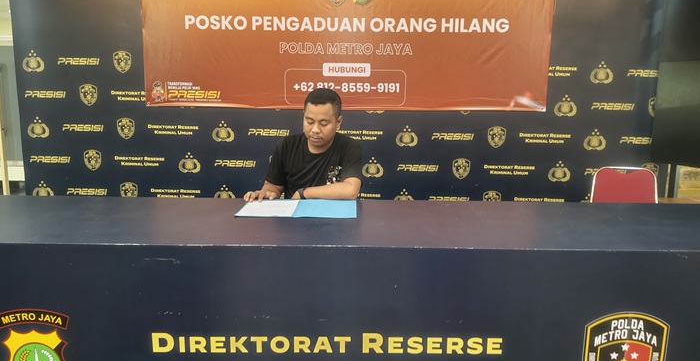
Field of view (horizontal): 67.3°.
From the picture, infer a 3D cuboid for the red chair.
[{"bbox_3d":[1.719,0.349,3.241,0.450,0.810,0.490,2,9,8],"label":"red chair"}]

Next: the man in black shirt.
[{"bbox_3d":[-0.204,0.181,2.615,0.560,1.260,0.700,2,9,8],"label":"man in black shirt"}]

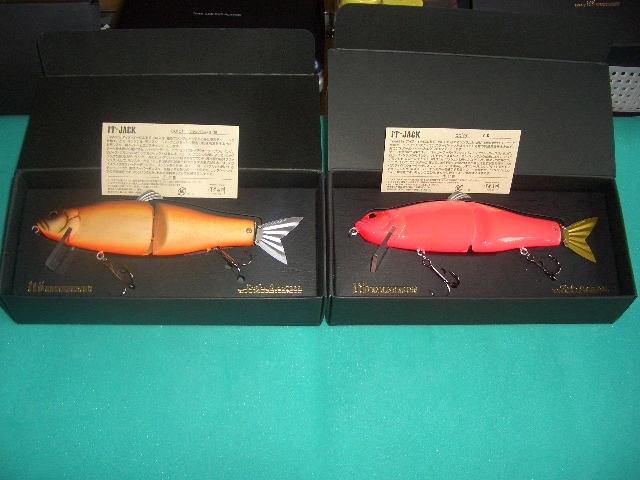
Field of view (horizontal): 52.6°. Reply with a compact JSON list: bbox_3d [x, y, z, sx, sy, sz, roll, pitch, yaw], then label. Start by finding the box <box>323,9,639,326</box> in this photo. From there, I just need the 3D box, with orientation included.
[{"bbox_3d":[0.121,-0.056,0.509,0.228,0.124,0.211,1,59,-3],"label":"box"}]

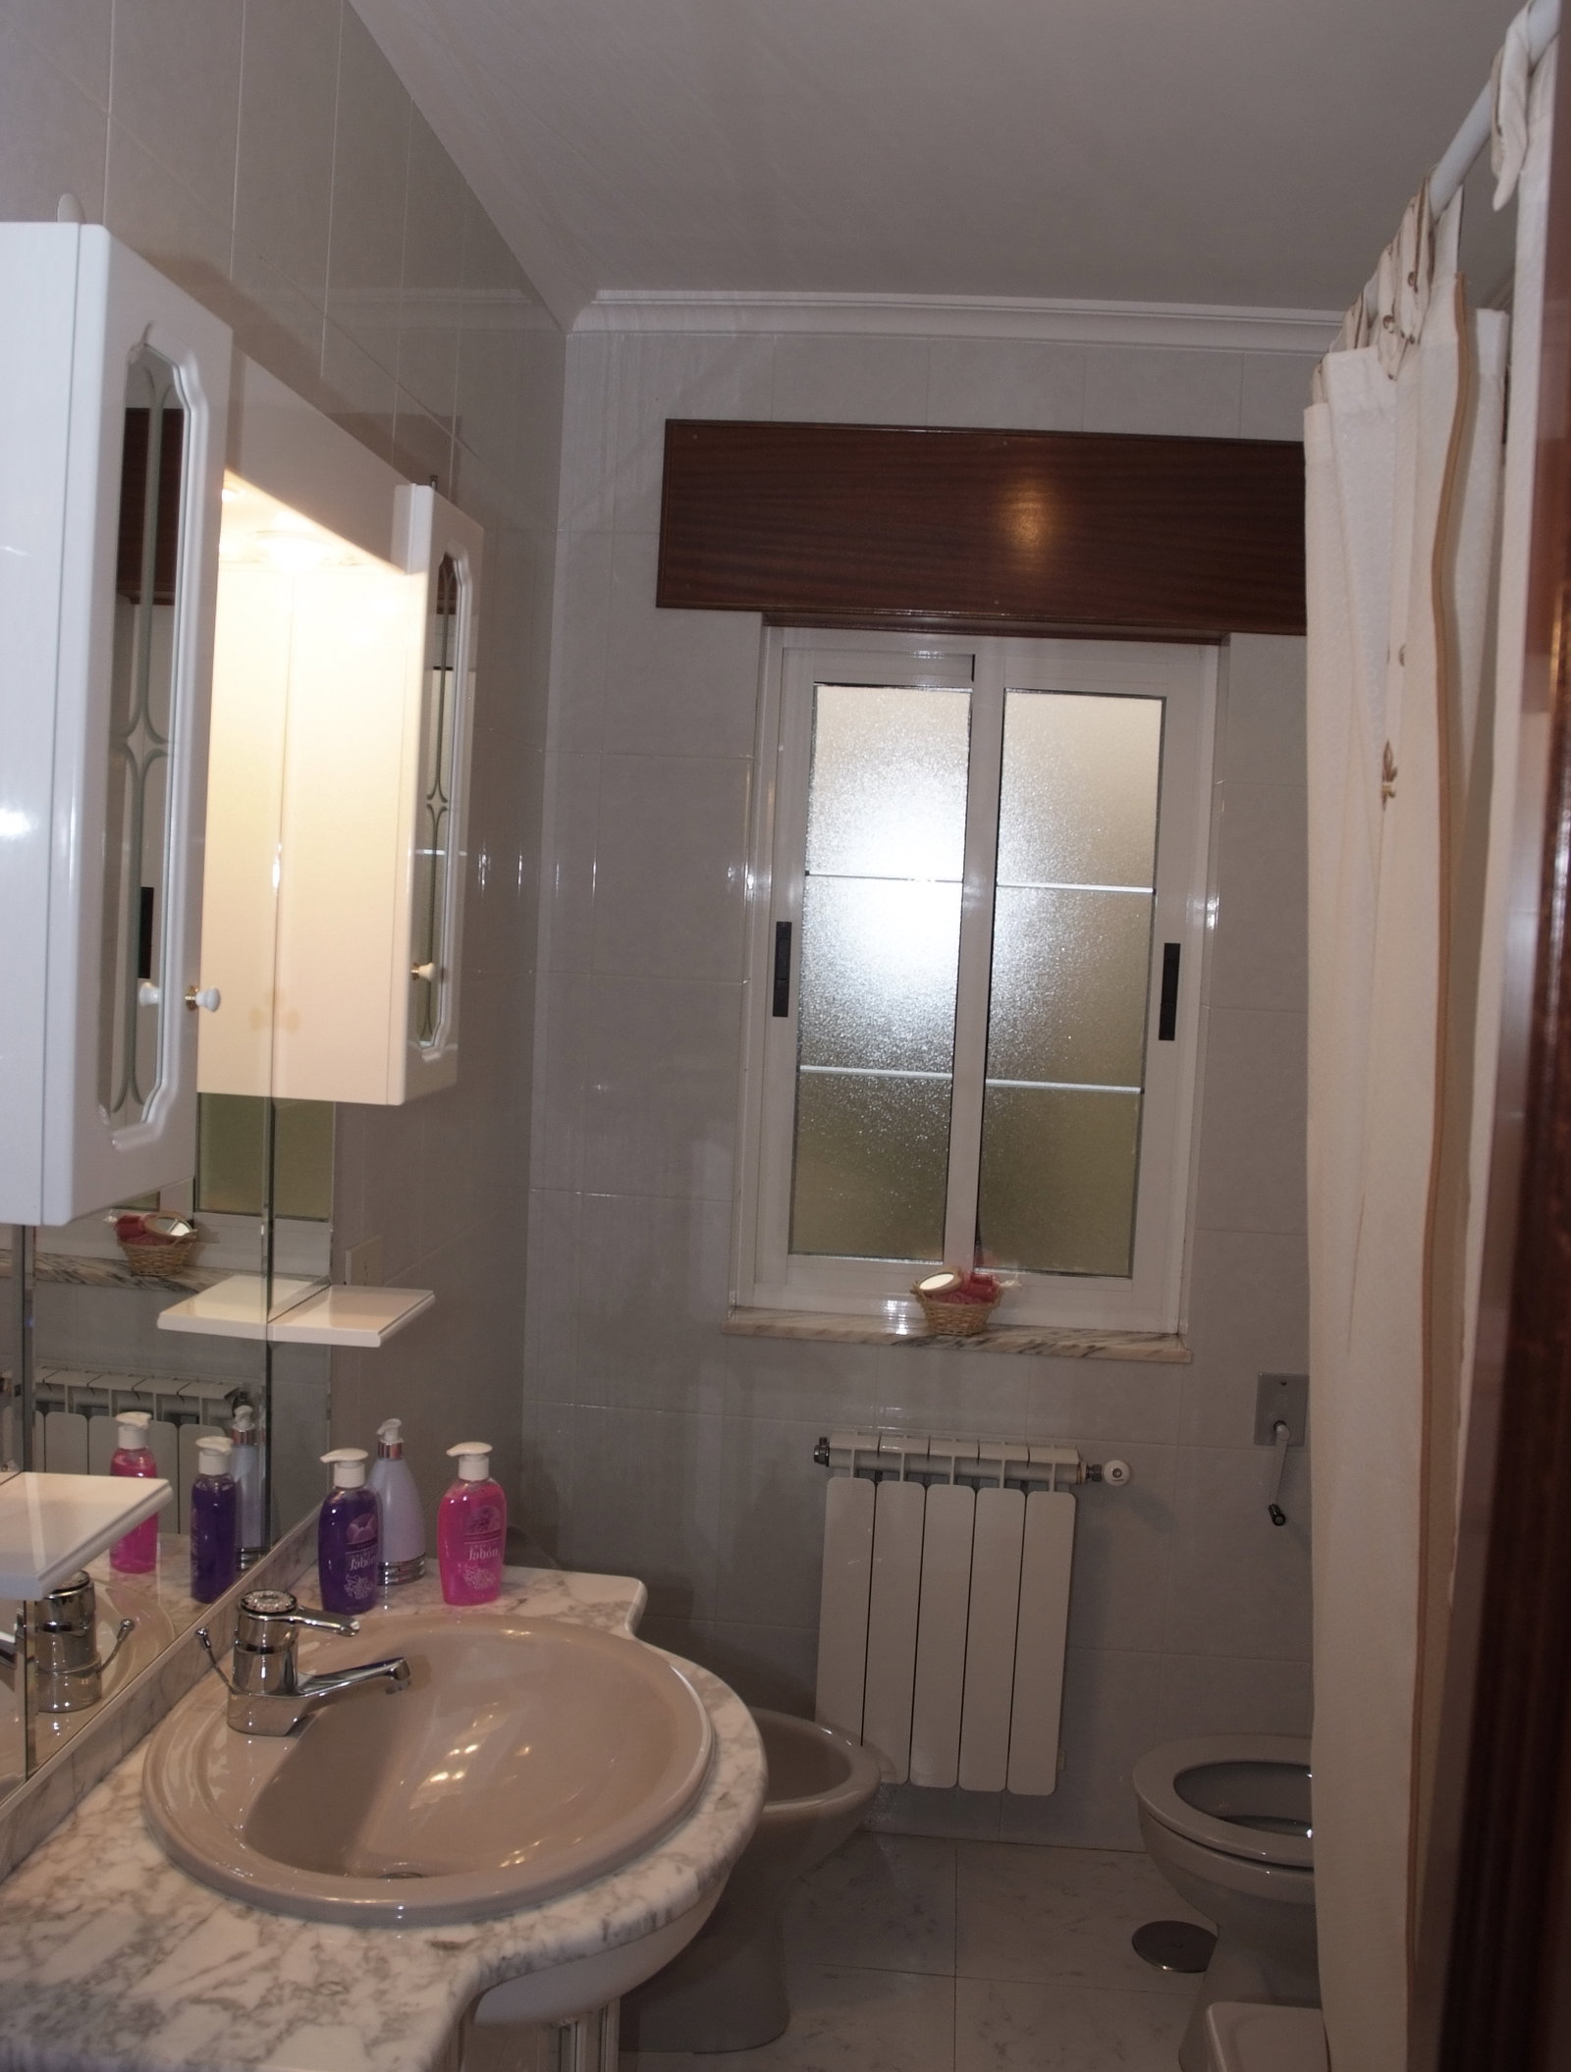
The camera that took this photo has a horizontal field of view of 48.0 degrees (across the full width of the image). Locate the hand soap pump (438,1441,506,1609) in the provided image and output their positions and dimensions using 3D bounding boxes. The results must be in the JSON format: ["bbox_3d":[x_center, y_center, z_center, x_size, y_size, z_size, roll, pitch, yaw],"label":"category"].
[{"bbox_3d":[-0.324,0.499,1.818,0.068,0.167,0.048,1,5,-25],"label":"hand soap pump"}]

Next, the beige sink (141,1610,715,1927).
[{"bbox_3d":[-0.302,0.676,1.510,0.475,0.180,0.550,3,4,5],"label":"beige sink"}]

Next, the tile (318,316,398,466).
[{"bbox_3d":[-0.476,-0.574,1.970,0.010,0.362,0.241,3,4,5],"label":"tile"}]

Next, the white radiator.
[{"bbox_3d":[0.285,0.941,2.890,0.480,0.565,0.100,3,4,5],"label":"white radiator"}]

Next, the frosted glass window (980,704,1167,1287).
[{"bbox_3d":[0.482,-0.083,3.000,0.268,0.985,0.025,3,4,5],"label":"frosted glass window"}]

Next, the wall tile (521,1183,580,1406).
[{"bbox_3d":[-0.394,0.444,2.997,0.090,0.364,0.010,3,4,5],"label":"wall tile"}]

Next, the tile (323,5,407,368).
[{"bbox_3d":[-0.460,-0.921,1.945,0.010,0.335,0.241,3,4,5],"label":"tile"}]

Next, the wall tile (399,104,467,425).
[{"bbox_3d":[-0.439,-0.940,2.182,0.010,0.332,0.241,3,4,5],"label":"wall tile"}]

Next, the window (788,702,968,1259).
[{"bbox_3d":[0.165,-0.106,3.052,0.267,0.985,0.025,3,4,5],"label":"window"}]

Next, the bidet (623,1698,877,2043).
[{"bbox_3d":[-0.182,1.183,2.453,0.600,0.390,0.360,3,4,5],"label":"bidet"}]

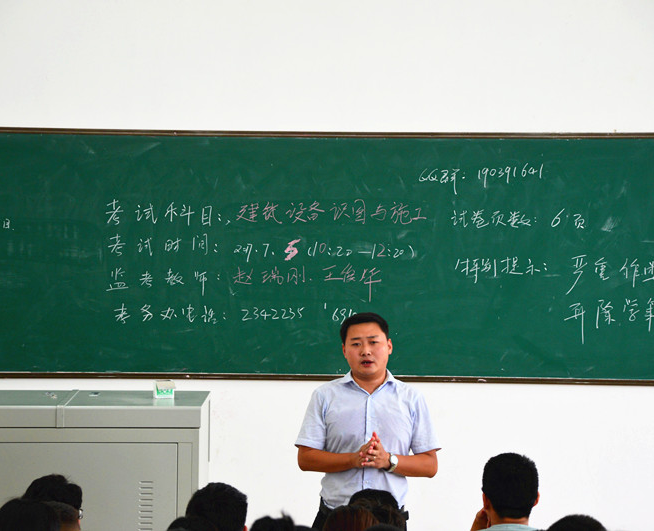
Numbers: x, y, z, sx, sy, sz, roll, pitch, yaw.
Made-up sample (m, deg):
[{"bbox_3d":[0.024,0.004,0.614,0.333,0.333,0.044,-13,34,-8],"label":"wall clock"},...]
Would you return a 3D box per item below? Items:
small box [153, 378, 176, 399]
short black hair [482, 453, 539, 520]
[{"bbox_3d":[-0.639,0.488,13.700,0.077,0.069,0.068,0,3,-9],"label":"small box"},{"bbox_3d":[0.586,0.704,11.100,0.180,0.210,0.205,0,3,-6],"label":"short black hair"}]

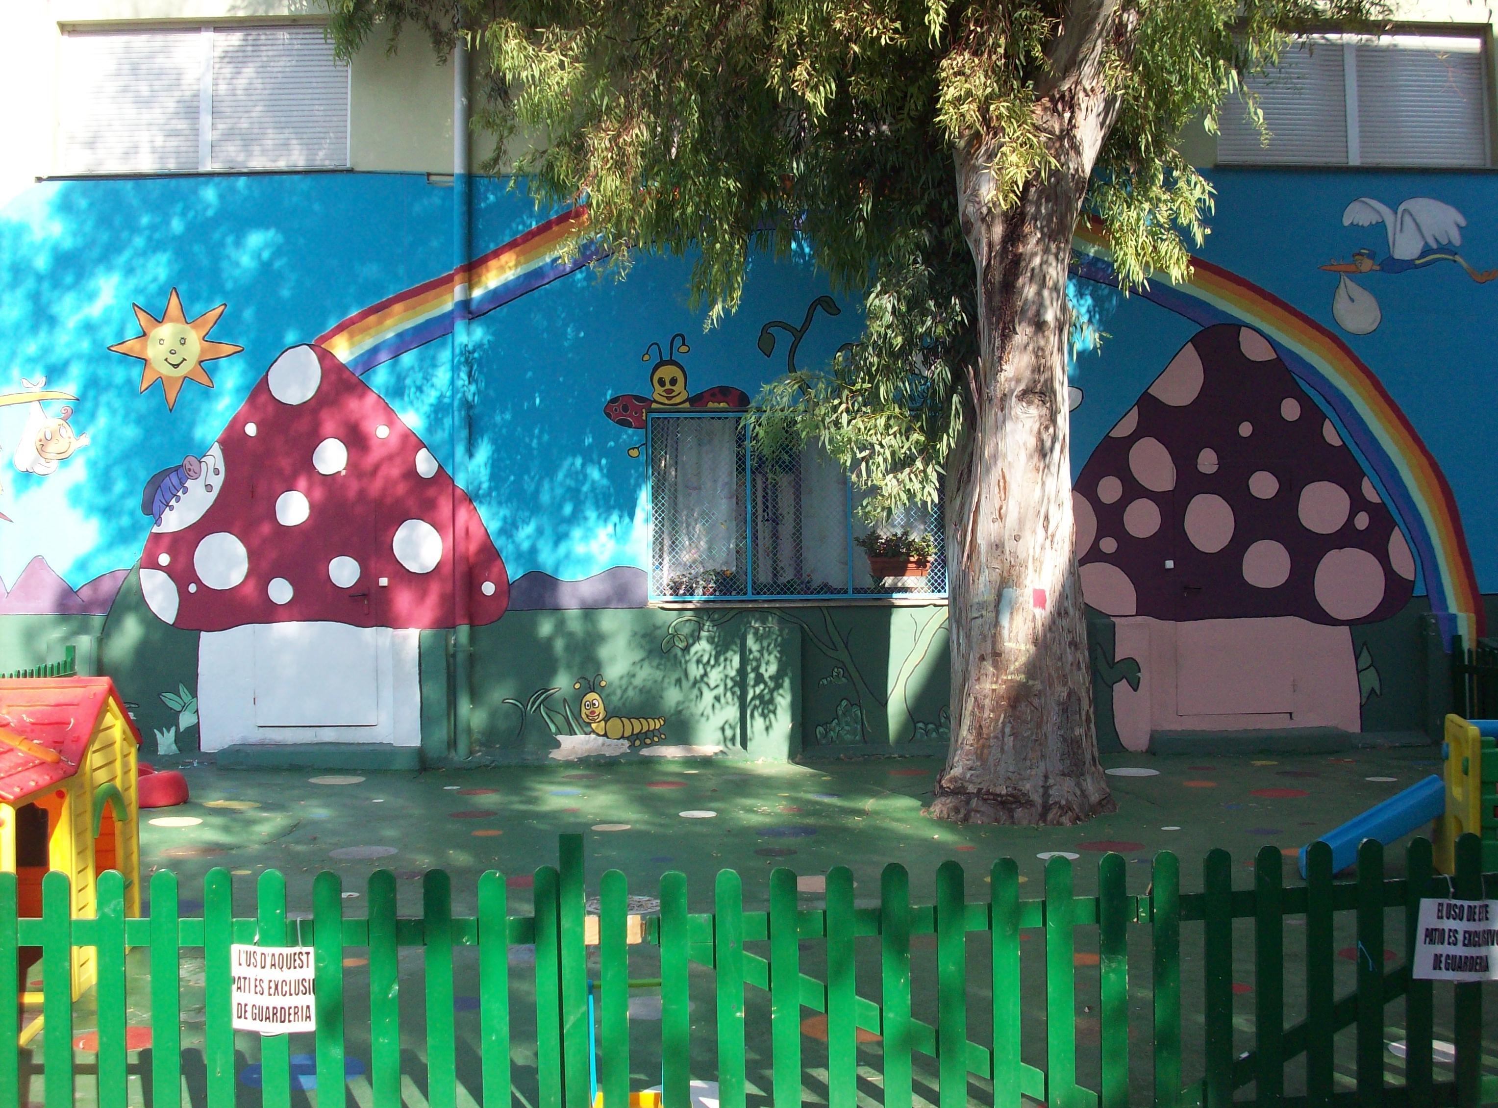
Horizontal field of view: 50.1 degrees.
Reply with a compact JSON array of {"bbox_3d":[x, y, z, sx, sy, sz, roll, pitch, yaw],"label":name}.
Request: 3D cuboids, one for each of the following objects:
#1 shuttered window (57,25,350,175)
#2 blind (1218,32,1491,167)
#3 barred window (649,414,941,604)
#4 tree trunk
[{"bbox_3d":[-4.382,-3.660,12.905,2.304,1.196,0.100,-1,-1,-2],"label":"shuttered window"},{"bbox_3d":[4.995,-3.746,13.235,2.266,1.095,0.100,-1,-1,-2],"label":"blind"},{"bbox_3d":[0.404,-0.387,12.872,2.432,1.506,0.150,-1,-1,-2],"label":"barred window"},{"bbox_3d":[1.640,-0.580,9.600,1.130,4.220,1.050,-1,-1,-2],"label":"tree trunk"}]

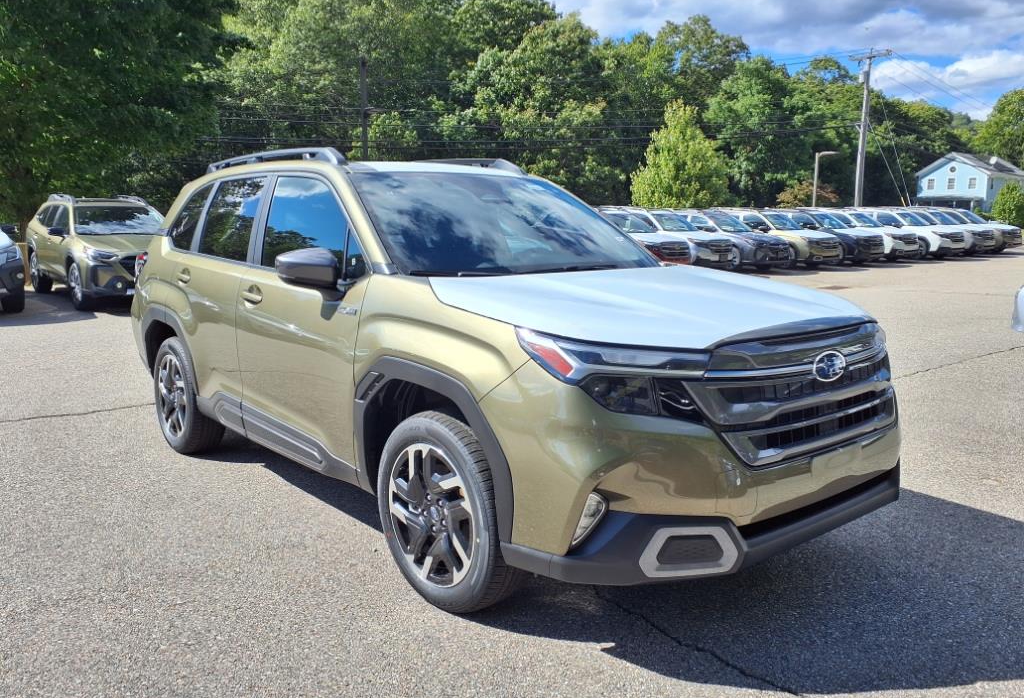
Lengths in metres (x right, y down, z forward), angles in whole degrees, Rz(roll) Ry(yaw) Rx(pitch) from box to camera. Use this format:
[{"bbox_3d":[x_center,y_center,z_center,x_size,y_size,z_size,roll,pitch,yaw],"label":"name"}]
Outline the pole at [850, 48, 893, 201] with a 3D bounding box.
[{"bbox_3d":[18.366,-10.297,41.727,0.400,10.360,2.400,-8,11,-44],"label":"pole"}]

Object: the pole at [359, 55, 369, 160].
[{"bbox_3d":[-8.149,-10.787,44.755,0.320,10.760,0.320,-7,11,-40],"label":"pole"}]

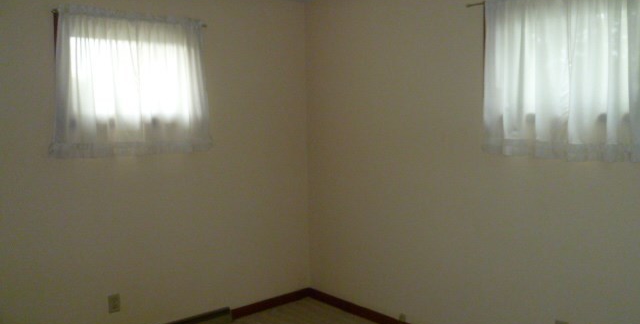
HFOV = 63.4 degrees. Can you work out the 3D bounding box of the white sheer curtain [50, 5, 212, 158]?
[{"bbox_3d":[-1.161,-0.491,3.303,0.994,0.876,0.100,-6,7,-40],"label":"white sheer curtain"}]

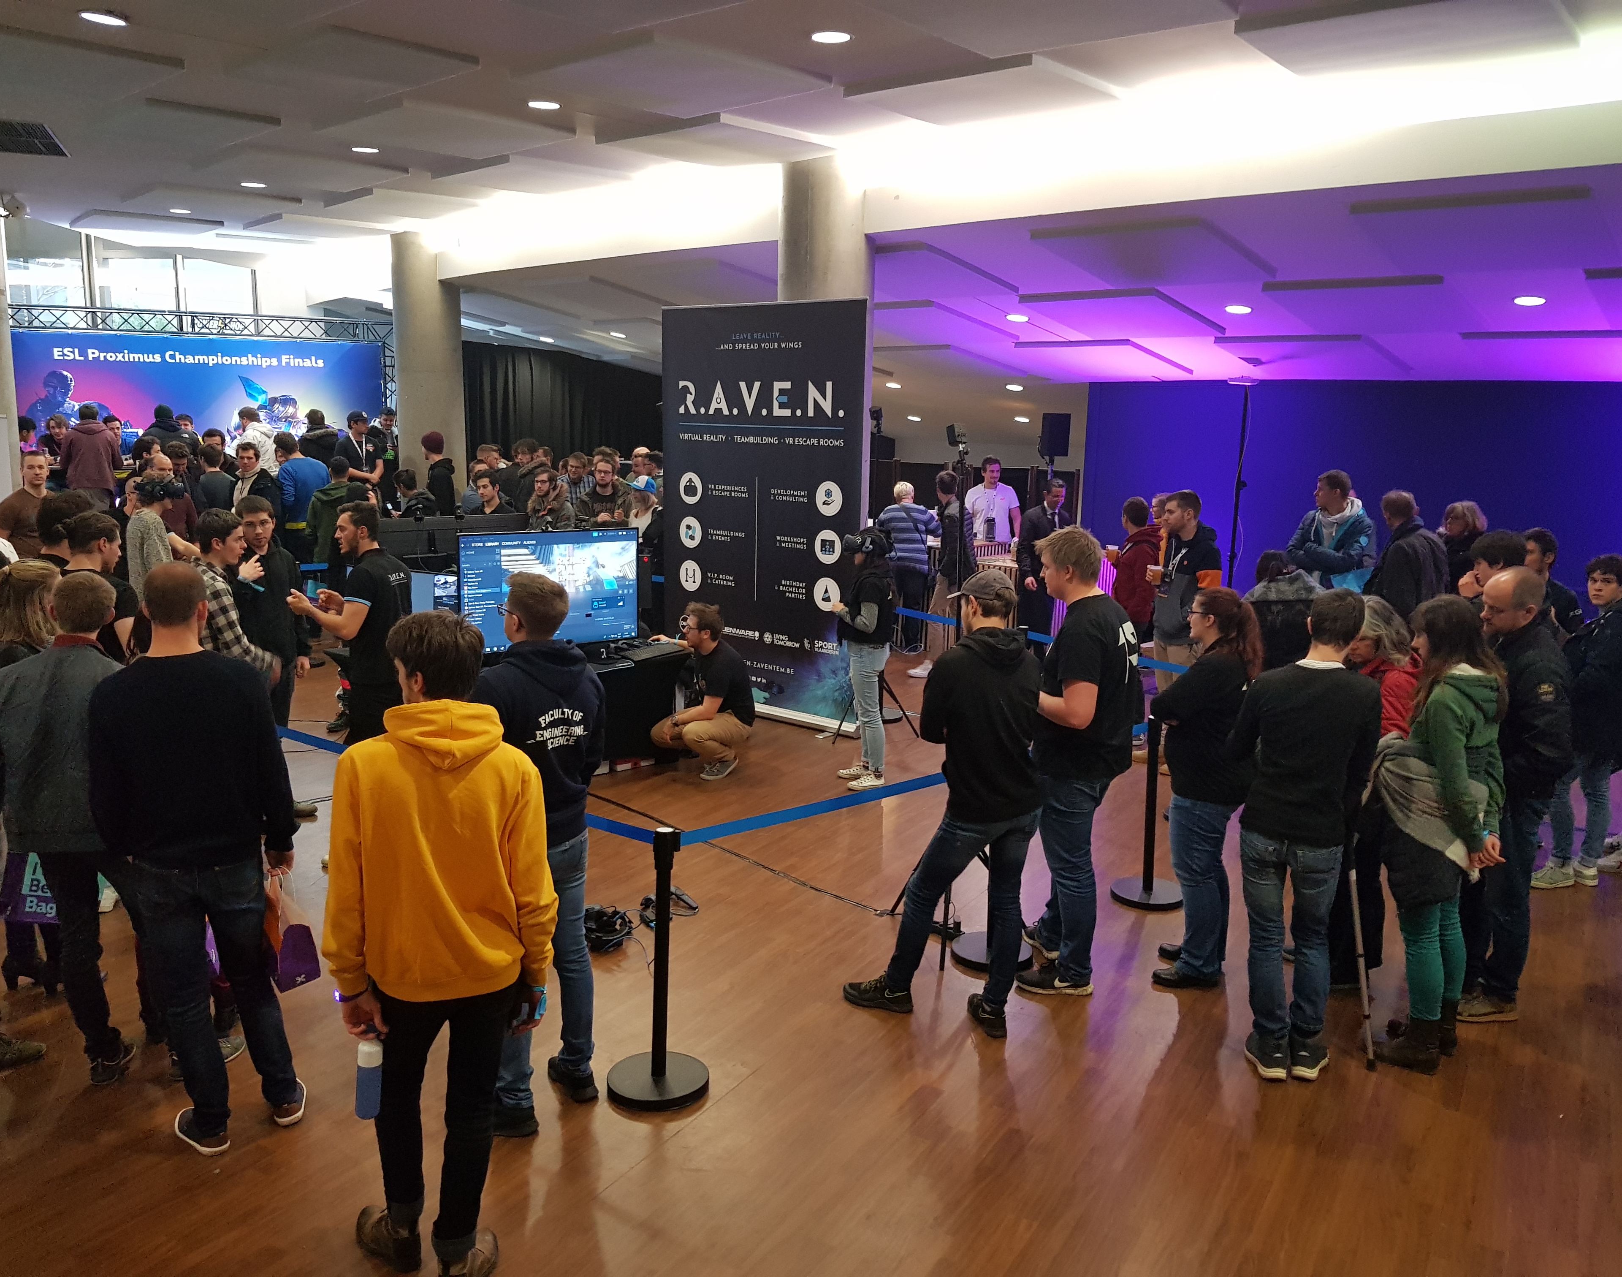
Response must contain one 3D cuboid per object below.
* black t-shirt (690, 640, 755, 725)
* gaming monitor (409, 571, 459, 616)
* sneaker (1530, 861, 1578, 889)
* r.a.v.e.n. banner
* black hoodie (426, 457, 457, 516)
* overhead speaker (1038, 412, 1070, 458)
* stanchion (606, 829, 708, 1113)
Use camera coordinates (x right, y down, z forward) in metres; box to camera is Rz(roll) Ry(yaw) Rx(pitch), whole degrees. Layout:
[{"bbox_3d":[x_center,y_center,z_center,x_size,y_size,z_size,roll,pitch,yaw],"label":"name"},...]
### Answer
[{"bbox_3d":[-0.563,0.277,8.200,0.320,0.550,0.450,-18,16,-16],"label":"black t-shirt"},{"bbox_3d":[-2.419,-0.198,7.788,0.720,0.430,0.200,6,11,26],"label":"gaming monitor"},{"bbox_3d":[3.733,1.186,6.444,0.270,0.120,0.105,-1,10,-14],"label":"sneaker"},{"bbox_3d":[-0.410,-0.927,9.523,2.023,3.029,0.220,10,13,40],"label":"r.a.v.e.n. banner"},{"bbox_3d":[-3.506,-1.367,12.161,0.310,0.700,0.450,4,11,17],"label":"black hoodie"},{"bbox_3d":[2.833,-2.348,14.800,0.300,0.495,0.290,-4,11,-26],"label":"overhead speaker"},{"bbox_3d":[-0.501,1.074,4.295,0.350,0.918,0.350,2,10,0],"label":"stanchion"}]

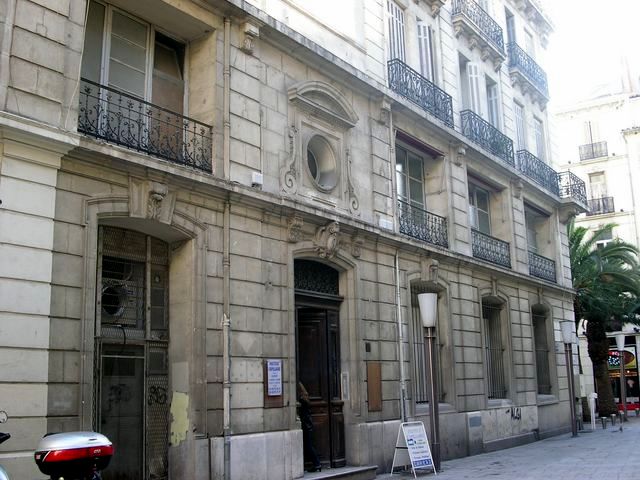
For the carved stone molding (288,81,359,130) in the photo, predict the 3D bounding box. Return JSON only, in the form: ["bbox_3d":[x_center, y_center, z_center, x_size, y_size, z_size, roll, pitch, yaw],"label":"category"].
[{"bbox_3d":[0.100,-2.621,13.239,0.280,0.670,1.950,-10,-14,35],"label":"carved stone molding"}]

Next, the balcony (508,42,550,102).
[{"bbox_3d":[7.763,-6.270,26.188,0.380,1.013,3.041,-10,-15,35],"label":"balcony"}]

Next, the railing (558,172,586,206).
[{"bbox_3d":[9.725,-1.900,27.271,0.567,1.010,1.958,-10,-15,35],"label":"railing"}]

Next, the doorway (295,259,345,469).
[{"bbox_3d":[-0.023,2.173,12.357,0.360,3.640,1.630,-10,-14,35],"label":"doorway"}]

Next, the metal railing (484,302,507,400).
[{"bbox_3d":[4.561,2.914,18.640,0.070,2.500,1.500,-10,-14,35],"label":"metal railing"}]

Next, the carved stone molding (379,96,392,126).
[{"bbox_3d":[1.581,-3.102,16.972,0.200,0.570,0.270,-10,-15,35],"label":"carved stone molding"}]

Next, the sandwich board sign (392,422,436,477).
[{"bbox_3d":[1.747,3.921,13.179,0.595,0.948,0.585,9,-15,-41],"label":"sandwich board sign"}]

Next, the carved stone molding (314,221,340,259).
[{"bbox_3d":[0.151,-0.004,12.660,0.300,0.760,0.640,-10,-14,35],"label":"carved stone molding"}]

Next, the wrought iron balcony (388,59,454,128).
[{"bbox_3d":[2.746,-3.838,18.687,0.300,0.899,2.980,-10,-15,35],"label":"wrought iron balcony"}]

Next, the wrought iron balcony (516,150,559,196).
[{"bbox_3d":[7.153,-2.100,22.867,0.280,0.870,3.000,-10,-14,35],"label":"wrought iron balcony"}]

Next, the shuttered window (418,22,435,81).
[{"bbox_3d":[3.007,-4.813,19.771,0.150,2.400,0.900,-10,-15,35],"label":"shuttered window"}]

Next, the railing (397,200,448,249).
[{"bbox_3d":[2.397,-0.329,16.118,0.070,0.740,2.330,-10,-14,35],"label":"railing"}]

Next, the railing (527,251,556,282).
[{"bbox_3d":[7.066,0.884,22.323,0.070,0.740,2.420,-10,-14,35],"label":"railing"}]

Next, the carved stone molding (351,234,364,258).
[{"bbox_3d":[0.805,0.141,15.085,0.190,0.460,0.230,-10,-15,35],"label":"carved stone molding"}]

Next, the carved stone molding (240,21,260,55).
[{"bbox_3d":[-1.301,-3.787,13.150,0.200,0.530,0.290,-10,-15,35],"label":"carved stone molding"}]

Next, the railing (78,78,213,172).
[{"bbox_3d":[-2.570,-1.685,10.734,0.082,0.835,2.618,-10,-15,35],"label":"railing"}]

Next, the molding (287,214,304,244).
[{"bbox_3d":[-0.468,-0.217,13.403,0.200,0.470,0.260,-10,-15,35],"label":"molding"}]

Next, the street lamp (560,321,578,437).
[{"bbox_3d":[8.481,4.683,23.760,0.450,3.800,0.450,-6,-13,19],"label":"street lamp"}]

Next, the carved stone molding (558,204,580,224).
[{"bbox_3d":[9.605,-0.973,26.956,0.670,0.618,0.567,-10,-15,35],"label":"carved stone molding"}]

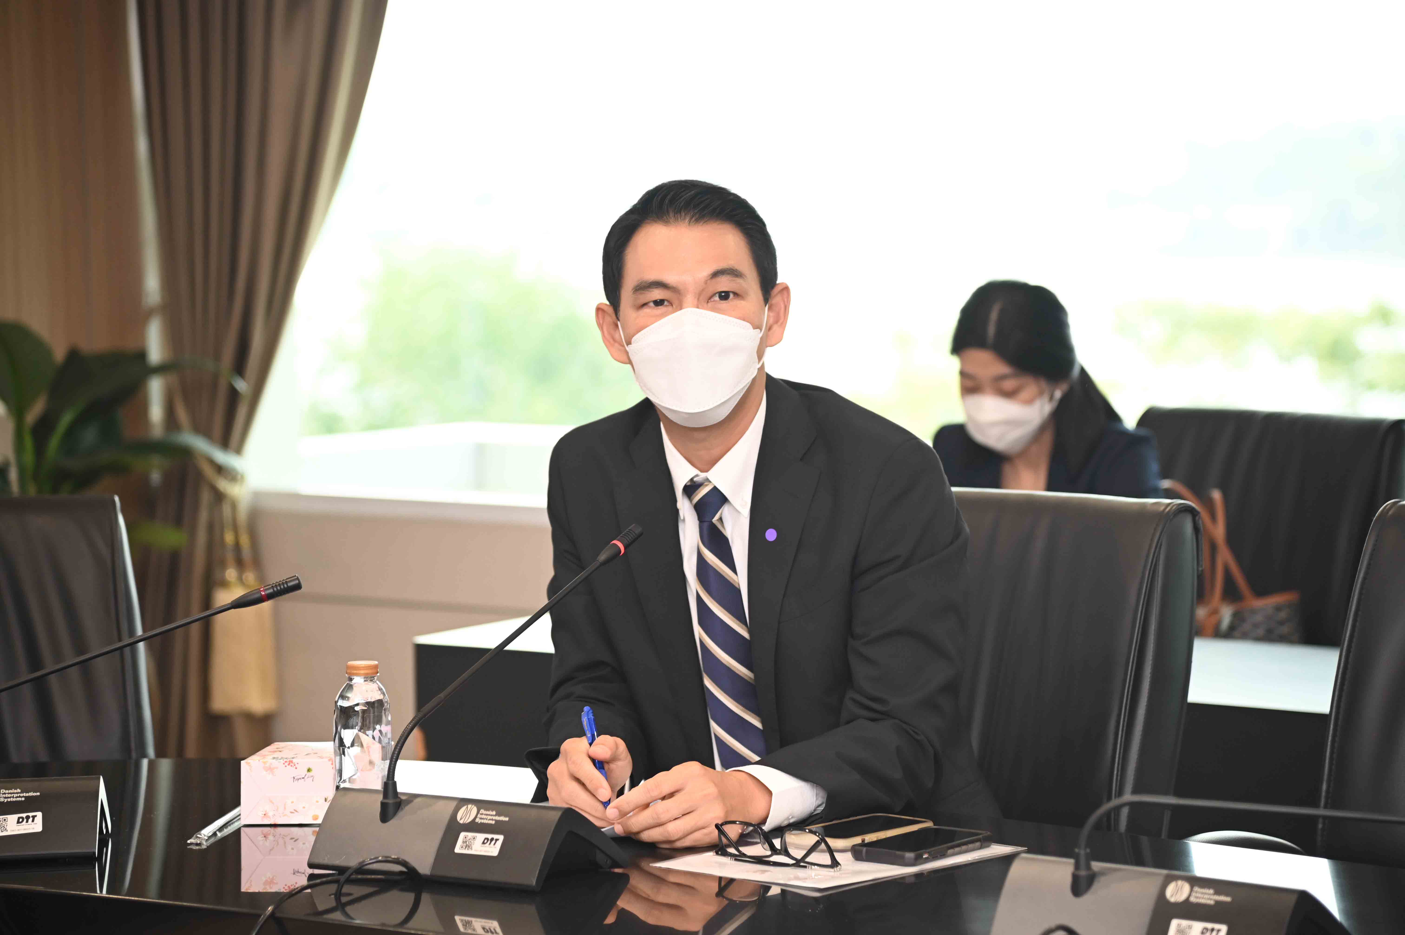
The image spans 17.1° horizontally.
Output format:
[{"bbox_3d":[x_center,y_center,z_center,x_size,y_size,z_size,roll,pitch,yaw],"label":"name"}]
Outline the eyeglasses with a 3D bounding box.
[{"bbox_3d":[0.064,0.344,4.304,0.138,0.037,0.043,4,6,38],"label":"eyeglasses"}]

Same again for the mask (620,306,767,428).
[{"bbox_3d":[-0.009,-0.100,4.650,0.138,0.118,0.085,-3,-1,0],"label":"mask"}]

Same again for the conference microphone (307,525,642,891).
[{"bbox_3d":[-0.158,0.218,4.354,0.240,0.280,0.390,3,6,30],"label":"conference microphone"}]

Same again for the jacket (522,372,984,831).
[{"bbox_3d":[0.088,0.243,4.759,0.480,0.660,0.500,2,5,22],"label":"jacket"}]

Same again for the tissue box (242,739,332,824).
[{"bbox_3d":[-0.384,0.310,4.571,0.117,0.061,0.122,0,5,3],"label":"tissue box"}]

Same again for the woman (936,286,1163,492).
[{"bbox_3d":[0.460,0.352,6.159,0.450,1.200,0.740,3,6,31],"label":"woman"}]

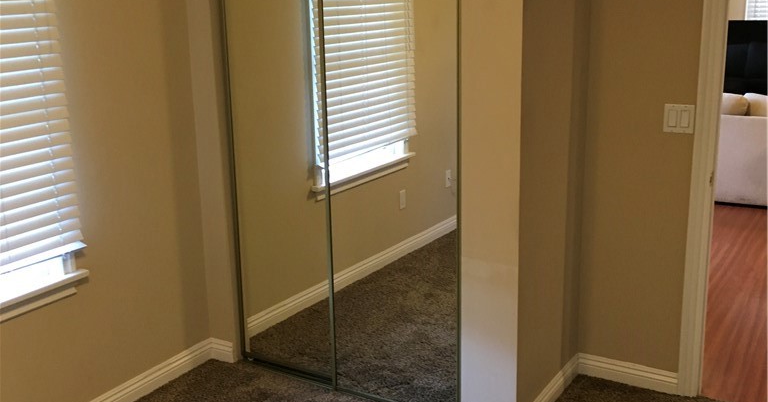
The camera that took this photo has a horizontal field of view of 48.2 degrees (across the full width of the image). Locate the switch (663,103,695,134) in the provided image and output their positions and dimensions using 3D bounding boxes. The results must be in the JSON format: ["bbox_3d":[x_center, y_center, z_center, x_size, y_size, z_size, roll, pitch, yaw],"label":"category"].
[{"bbox_3d":[1.174,-0.327,3.420,0.116,0.115,0.012,8,18,31],"label":"switch"}]

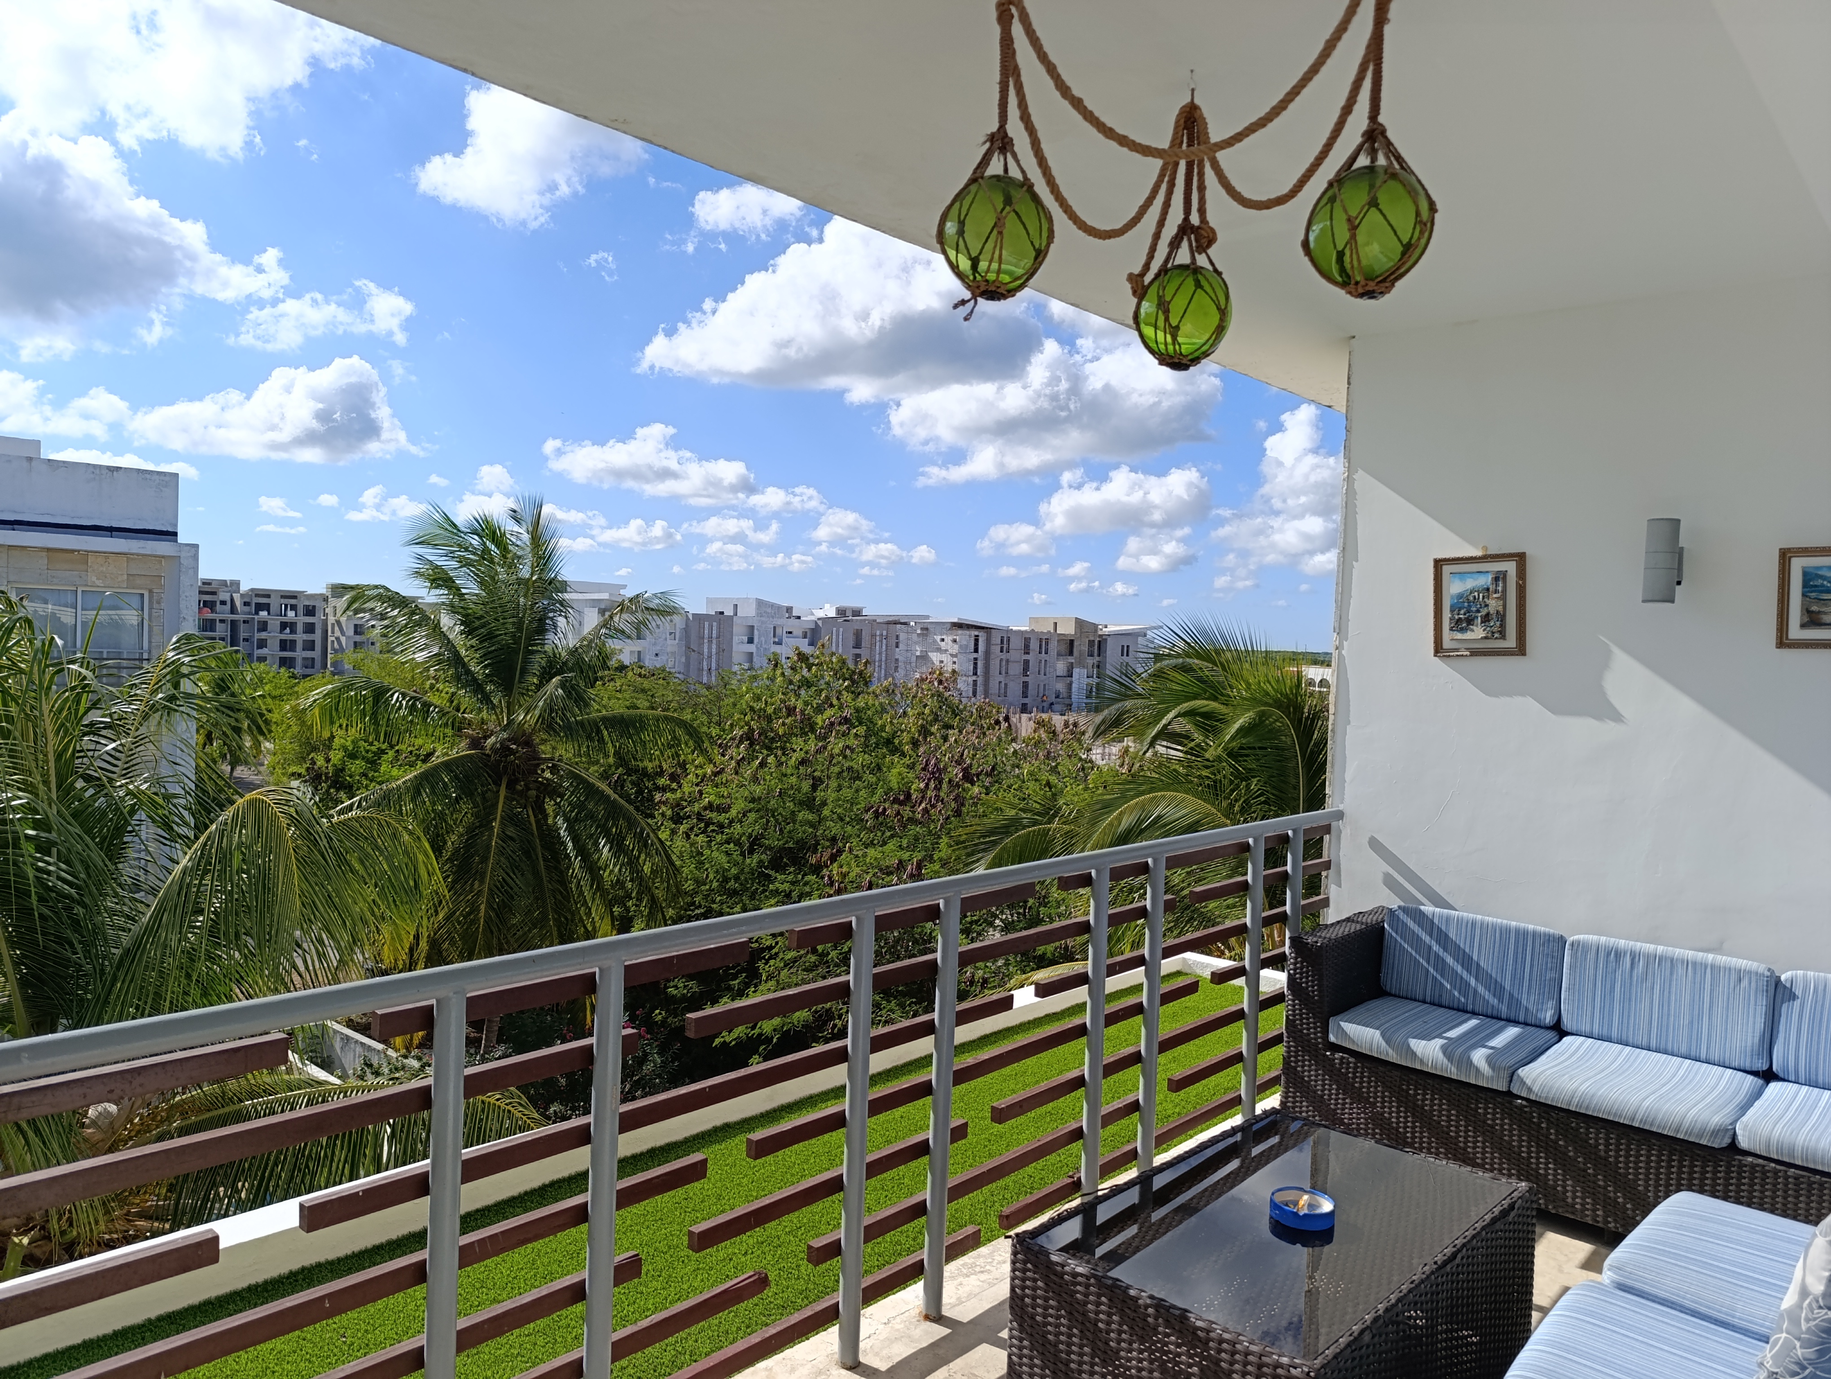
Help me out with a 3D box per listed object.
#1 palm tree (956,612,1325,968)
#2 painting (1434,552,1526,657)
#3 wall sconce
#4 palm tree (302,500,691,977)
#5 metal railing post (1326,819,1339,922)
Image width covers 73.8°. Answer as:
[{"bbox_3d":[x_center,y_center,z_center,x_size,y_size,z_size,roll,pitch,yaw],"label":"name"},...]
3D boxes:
[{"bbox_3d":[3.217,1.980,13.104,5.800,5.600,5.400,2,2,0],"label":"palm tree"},{"bbox_3d":[1.865,-0.273,4.022,0.289,0.333,0.030,0,0,43],"label":"painting"},{"bbox_3d":[2.225,-0.381,3.628,0.090,0.244,0.120,4,3,43],"label":"wall sconce"},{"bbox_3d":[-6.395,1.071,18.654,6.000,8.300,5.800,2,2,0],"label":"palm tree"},{"bbox_3d":[1.475,0.946,4.365,0.047,0.970,0.047,4,3,43],"label":"metal railing post"}]

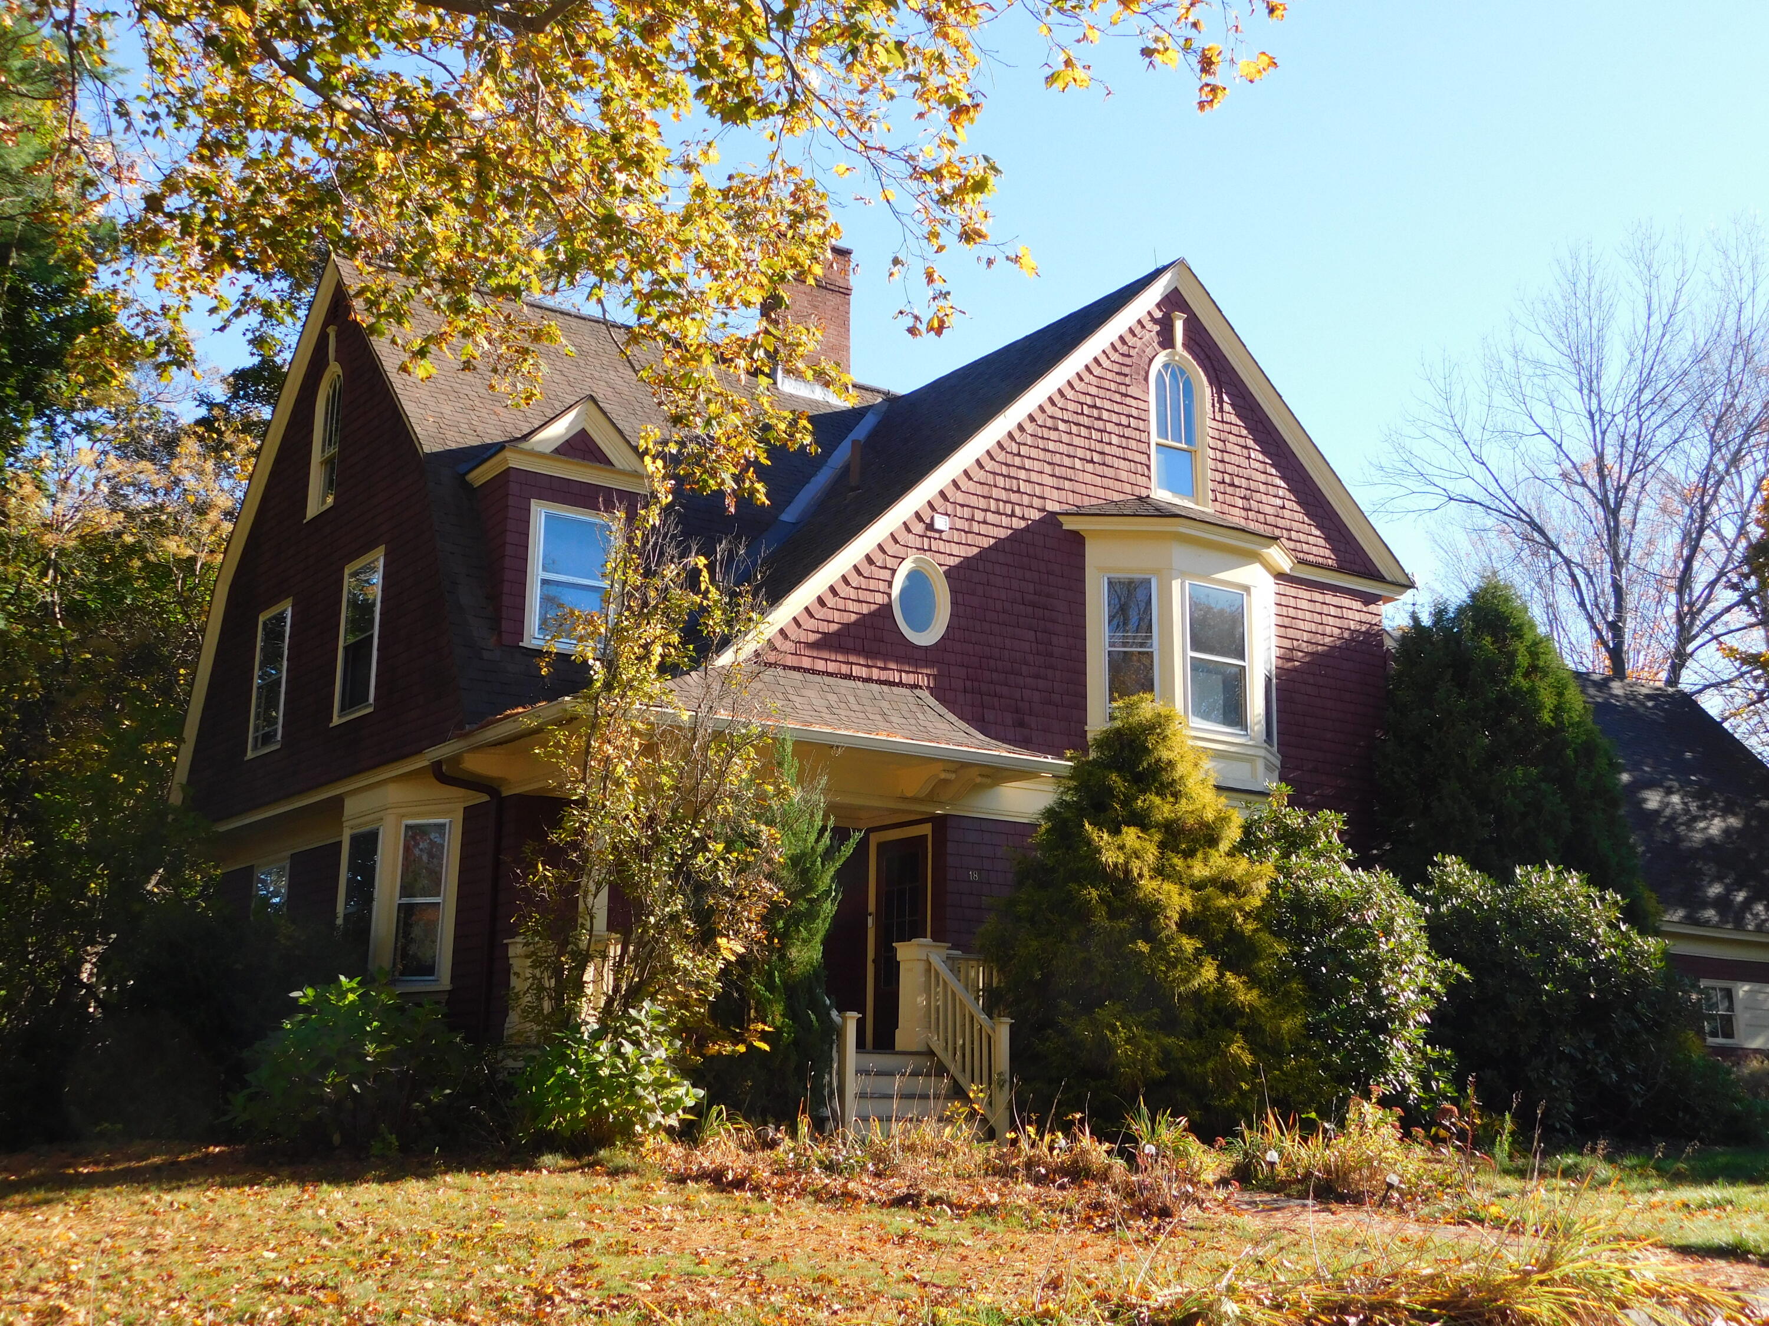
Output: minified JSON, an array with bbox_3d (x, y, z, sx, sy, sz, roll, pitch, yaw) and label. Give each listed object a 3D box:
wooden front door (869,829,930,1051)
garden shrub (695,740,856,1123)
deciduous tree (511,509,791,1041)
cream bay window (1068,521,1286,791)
[{"bbox_3d":[0.165,2.930,21.559,0.120,2.300,1.060,9,-15,-34],"label":"wooden front door"},{"bbox_3d":[-0.877,2.238,16.533,1.361,3.233,1.297,1,-12,0],"label":"garden shrub"},{"bbox_3d":[-1.777,1.185,15.602,2.141,4.880,1.927,9,-14,-33],"label":"deciduous tree"},{"bbox_3d":[3.471,-0.003,22.050,2.950,2.820,0.720,9,-14,-33],"label":"cream bay window"}]

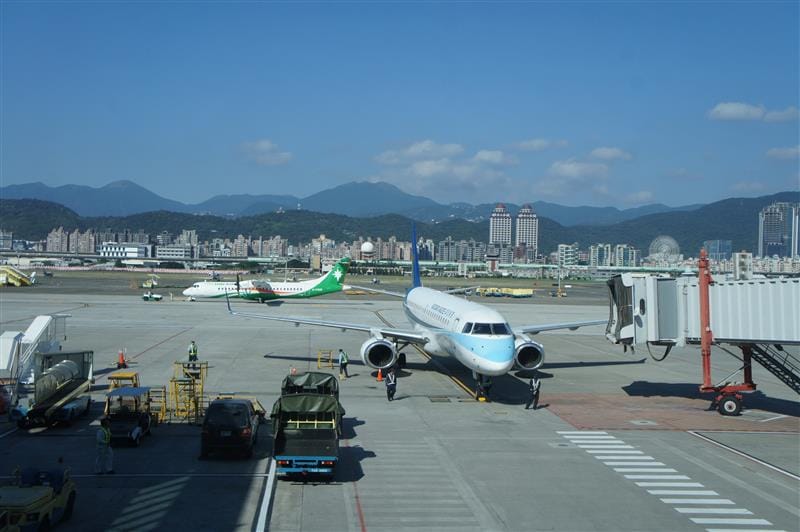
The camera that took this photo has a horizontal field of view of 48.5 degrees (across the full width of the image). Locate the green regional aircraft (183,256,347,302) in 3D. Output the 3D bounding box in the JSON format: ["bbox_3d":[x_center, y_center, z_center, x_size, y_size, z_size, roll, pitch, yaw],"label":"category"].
[{"bbox_3d":[-22.462,2.197,146.500,27.170,7.650,27.050,1,0,-12],"label":"green regional aircraft"}]

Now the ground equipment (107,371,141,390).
[{"bbox_3d":[-11.699,5.588,38.100,1.250,1.850,2.700,1,0,-5],"label":"ground equipment"}]

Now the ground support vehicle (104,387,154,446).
[{"bbox_3d":[-10.073,5.602,33.303,1.320,1.920,3.100,1,0,-5],"label":"ground support vehicle"}]

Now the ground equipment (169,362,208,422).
[{"bbox_3d":[-9.000,5.349,38.000,1.500,2.450,2.000,1,0,-5],"label":"ground equipment"}]

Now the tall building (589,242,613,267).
[{"bbox_3d":[339.886,-11.889,1499.991,32.000,50.529,25.000,1,0,6],"label":"tall building"}]

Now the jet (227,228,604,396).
[{"bbox_3d":[2.709,1.553,59.647,28.720,10.550,36.240,1,0,-6],"label":"jet"}]

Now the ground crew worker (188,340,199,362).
[{"bbox_3d":[-13.054,5.627,56.003,0.550,1.720,0.420,1,0,0],"label":"ground crew worker"}]

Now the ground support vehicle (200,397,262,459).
[{"bbox_3d":[-6.105,5.738,32.803,1.750,1.820,4.600,1,0,-5],"label":"ground support vehicle"}]

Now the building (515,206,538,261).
[{"bbox_3d":[223.298,-48.070,1549.975,36.000,117.809,34.000,1,0,6],"label":"building"}]

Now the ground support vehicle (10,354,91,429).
[{"bbox_3d":[-14.871,5.189,38.000,2.100,2.500,5.500,1,0,0],"label":"ground support vehicle"}]

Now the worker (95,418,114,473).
[{"bbox_3d":[-9.286,5.688,28.015,0.500,1.760,0.550,1,0,21],"label":"worker"}]

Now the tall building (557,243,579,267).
[{"bbox_3d":[284.136,-12.489,1499.991,30.000,49.330,25.000,1,0,6],"label":"tall building"}]

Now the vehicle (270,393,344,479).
[{"bbox_3d":[-3.051,5.575,29.753,2.100,2.280,4.600,1,0,-5],"label":"vehicle"}]

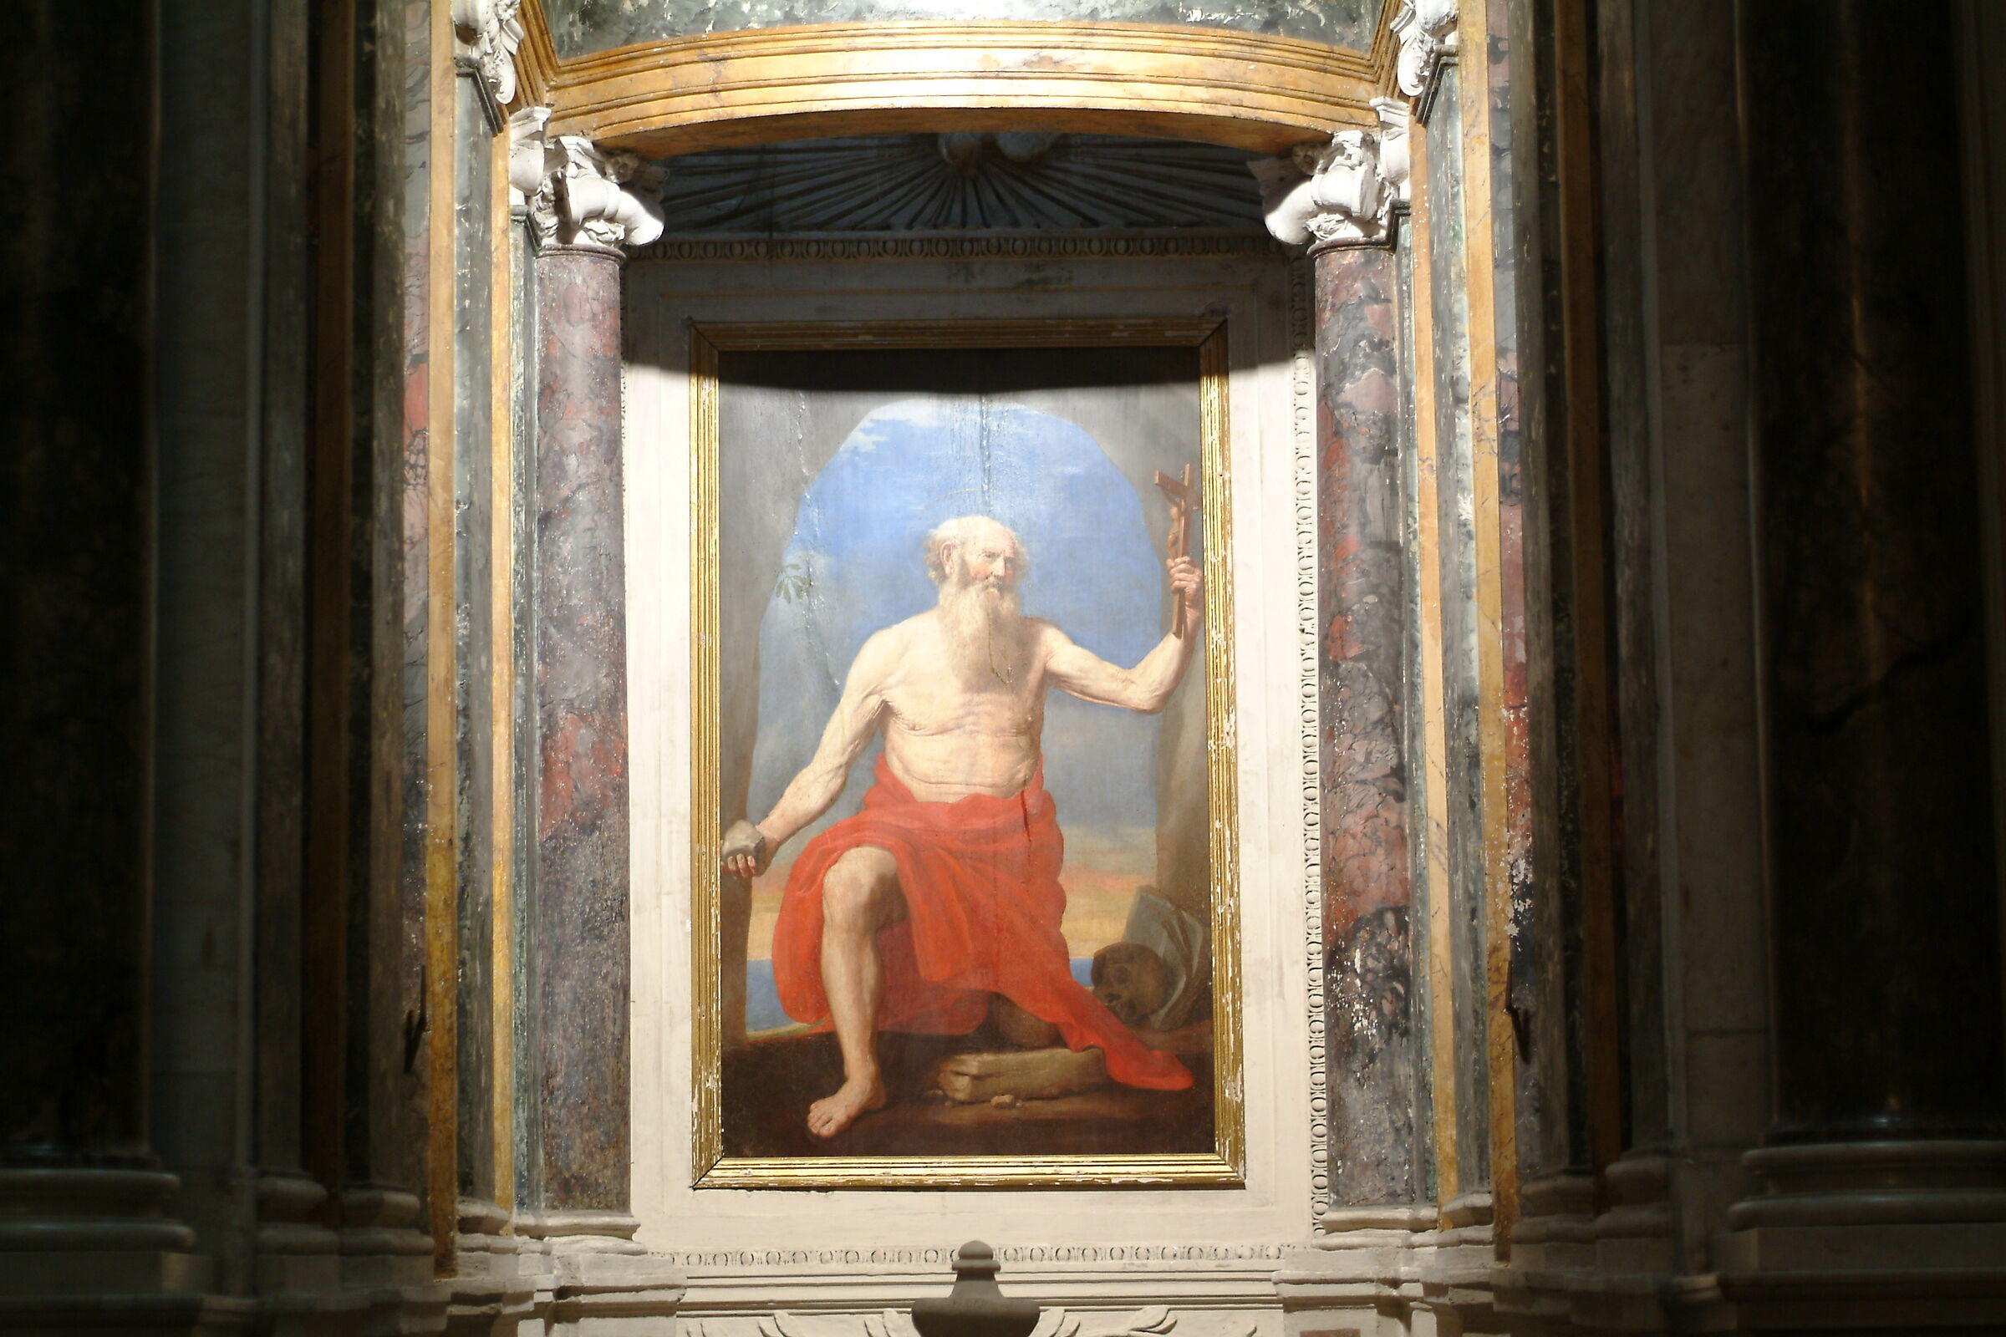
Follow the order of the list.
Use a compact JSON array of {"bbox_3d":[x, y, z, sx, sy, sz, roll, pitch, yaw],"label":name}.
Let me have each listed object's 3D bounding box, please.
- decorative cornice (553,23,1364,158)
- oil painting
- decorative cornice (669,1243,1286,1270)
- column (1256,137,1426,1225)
[{"bbox_3d":[-0.101,-1.344,9.723,1.935,0.260,0.280,-1,-6,1],"label":"decorative cornice"},{"bbox_3d":[-0.096,0.197,9.901,1.281,2.037,0.070,-1,-6,1],"label":"oil painting"},{"bbox_3d":[-0.061,1.373,9.748,1.437,0.058,0.050,-1,-6,1],"label":"decorative cornice"},{"bbox_3d":[0.767,-0.018,9.592,0.309,2.490,0.320,-1,-6,1],"label":"column"}]

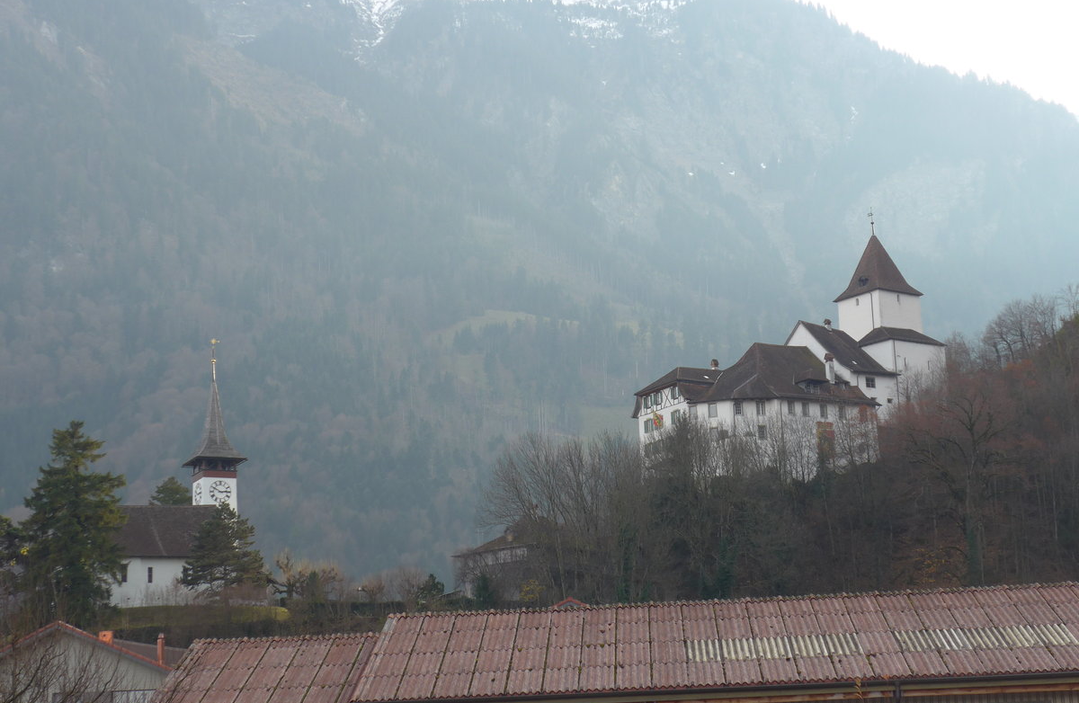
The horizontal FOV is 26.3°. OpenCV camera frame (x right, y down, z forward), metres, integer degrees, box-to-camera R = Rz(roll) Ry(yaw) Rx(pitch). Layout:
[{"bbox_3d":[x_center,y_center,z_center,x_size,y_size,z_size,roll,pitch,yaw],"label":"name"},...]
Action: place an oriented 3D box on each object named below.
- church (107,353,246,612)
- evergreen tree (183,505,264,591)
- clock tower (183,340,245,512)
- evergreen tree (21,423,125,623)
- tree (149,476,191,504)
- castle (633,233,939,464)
[{"bbox_3d":[-52.072,17.910,327.000,20.000,38.000,13.000,3,-12,-25],"label":"church"},{"bbox_3d":[-42.398,26.814,310.818,11.000,12.391,11.000,-2,-11,0],"label":"evergreen tree"},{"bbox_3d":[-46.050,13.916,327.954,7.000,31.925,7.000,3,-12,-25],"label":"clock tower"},{"bbox_3d":[-60.149,22.505,297.499,12.500,26.213,12.500,-2,-11,0],"label":"evergreen tree"},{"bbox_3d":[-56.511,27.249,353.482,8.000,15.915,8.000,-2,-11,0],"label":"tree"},{"bbox_3d":[37.998,0.341,350.000,31.000,36.000,33.000,5,-13,-32],"label":"castle"}]

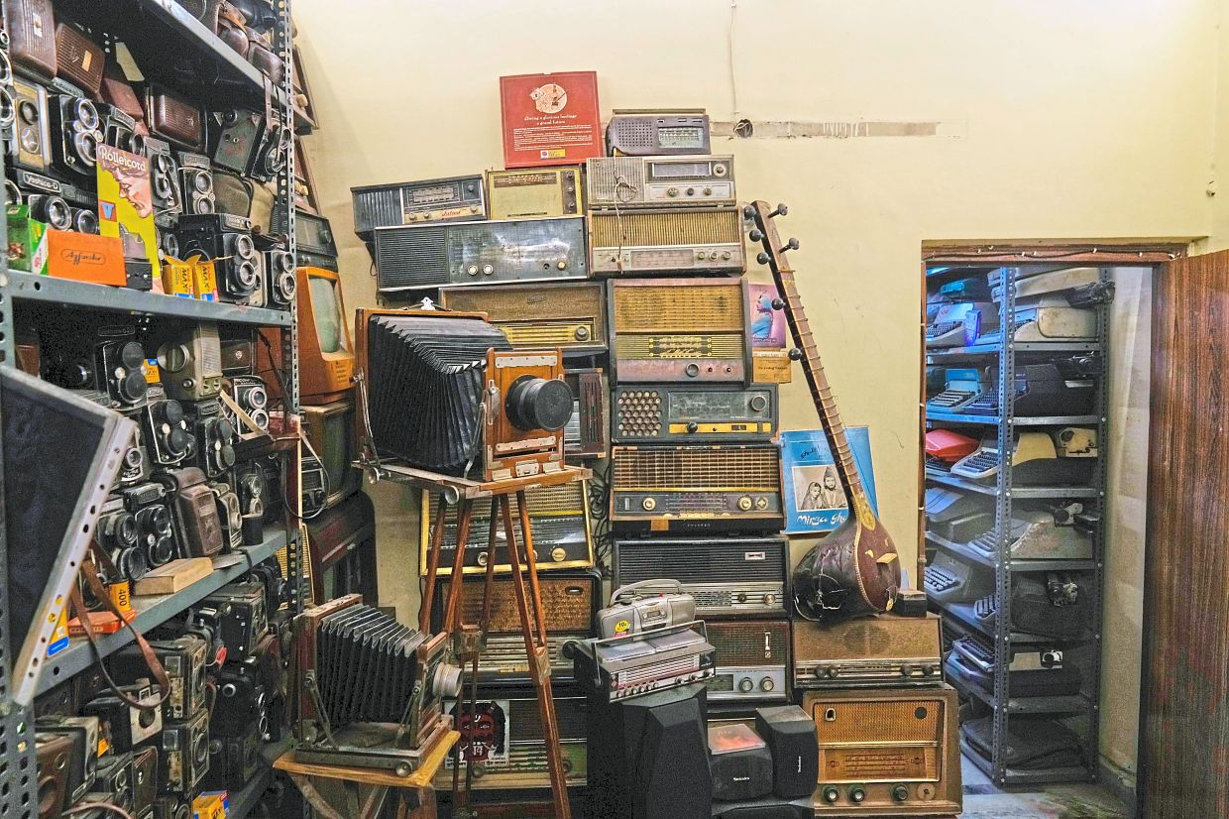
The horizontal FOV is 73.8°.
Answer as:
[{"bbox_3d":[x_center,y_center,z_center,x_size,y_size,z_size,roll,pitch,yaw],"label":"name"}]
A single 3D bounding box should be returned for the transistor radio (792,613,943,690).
[{"bbox_3d":[0.728,0.694,2.454,0.434,0.200,0.190,-1,3,-6],"label":"transistor radio"}]

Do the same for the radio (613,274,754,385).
[{"bbox_3d":[0.190,-0.233,2.472,0.409,0.303,0.220,0,3,0],"label":"radio"}]

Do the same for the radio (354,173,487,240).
[{"bbox_3d":[-0.588,-0.614,2.509,0.392,0.135,0.180,-7,4,-7],"label":"radio"}]

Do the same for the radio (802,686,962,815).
[{"bbox_3d":[0.754,0.961,2.415,0.444,0.355,0.210,-1,3,-4],"label":"radio"}]

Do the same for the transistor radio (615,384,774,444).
[{"bbox_3d":[0.237,0.005,2.480,0.480,0.165,0.180,-1,3,-1],"label":"transistor radio"}]

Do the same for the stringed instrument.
[{"bbox_3d":[0.540,0.002,2.477,0.280,1.257,0.310,-20,-6,38],"label":"stringed instrument"}]

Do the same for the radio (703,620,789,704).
[{"bbox_3d":[0.279,0.734,2.504,0.459,0.250,0.210,0,3,-2],"label":"radio"}]

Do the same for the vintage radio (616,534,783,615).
[{"bbox_3d":[0.246,0.480,2.470,0.505,0.227,0.200,-1,3,-2],"label":"vintage radio"}]

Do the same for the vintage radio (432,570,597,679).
[{"bbox_3d":[-0.295,0.630,2.519,0.489,0.329,0.230,-1,3,-3],"label":"vintage radio"}]

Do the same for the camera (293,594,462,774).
[{"bbox_3d":[-0.429,0.519,1.598,0.268,0.262,0.215,1,-3,7],"label":"camera"}]

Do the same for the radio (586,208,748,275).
[{"bbox_3d":[0.147,-0.479,2.409,0.436,0.184,0.200,-1,3,0],"label":"radio"}]

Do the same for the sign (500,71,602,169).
[{"bbox_3d":[-0.200,-0.907,2.583,0.302,0.302,0.025,-4,-4,-2],"label":"sign"}]

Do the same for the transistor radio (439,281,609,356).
[{"bbox_3d":[-0.270,-0.273,2.500,0.494,0.203,0.200,-3,3,-3],"label":"transistor radio"}]

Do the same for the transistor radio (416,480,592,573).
[{"bbox_3d":[-0.320,0.307,2.488,0.498,0.311,0.220,-2,3,-4],"label":"transistor radio"}]

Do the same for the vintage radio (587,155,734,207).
[{"bbox_3d":[0.133,-0.649,2.391,0.417,0.140,0.160,-1,3,0],"label":"vintage radio"}]

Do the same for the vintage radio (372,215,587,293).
[{"bbox_3d":[-0.378,-0.445,2.426,0.598,0.180,0.210,-4,3,0],"label":"vintage radio"}]

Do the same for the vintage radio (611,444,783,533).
[{"bbox_3d":[0.240,0.226,2.484,0.500,0.259,0.220,0,3,0],"label":"vintage radio"}]

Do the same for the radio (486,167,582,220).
[{"bbox_3d":[-0.230,-0.617,2.388,0.271,0.141,0.110,-1,3,0],"label":"radio"}]

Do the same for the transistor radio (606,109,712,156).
[{"bbox_3d":[0.130,-0.820,2.465,0.304,0.135,0.090,-1,3,-6],"label":"transistor radio"}]

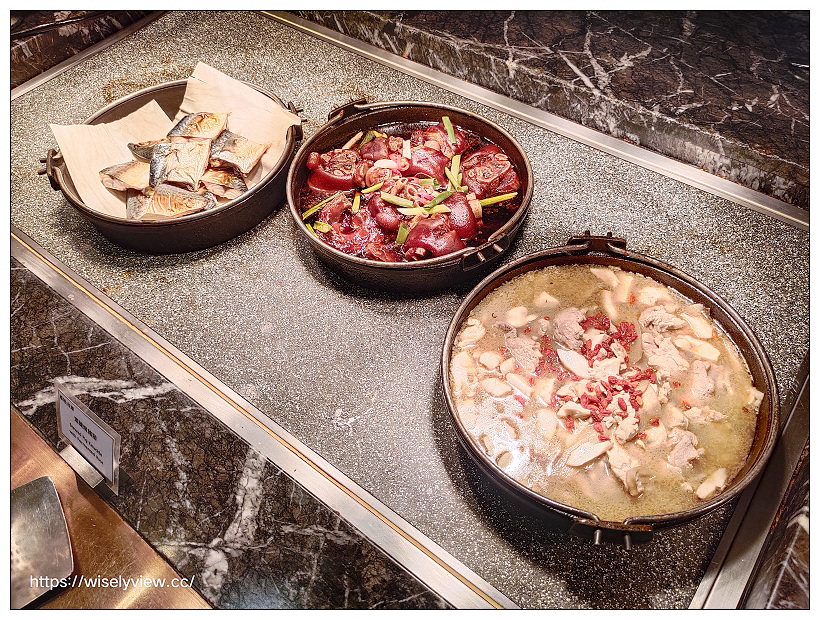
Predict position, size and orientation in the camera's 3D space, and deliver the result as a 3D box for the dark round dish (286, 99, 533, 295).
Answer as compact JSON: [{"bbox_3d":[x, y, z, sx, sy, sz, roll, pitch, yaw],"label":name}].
[{"bbox_3d":[0.000,-0.177,0.882,0.357,0.073,0.388,-1,54,1],"label":"dark round dish"}]

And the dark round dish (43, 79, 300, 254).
[{"bbox_3d":[-0.350,-0.239,0.939,0.388,0.073,0.357,-1,54,1],"label":"dark round dish"}]

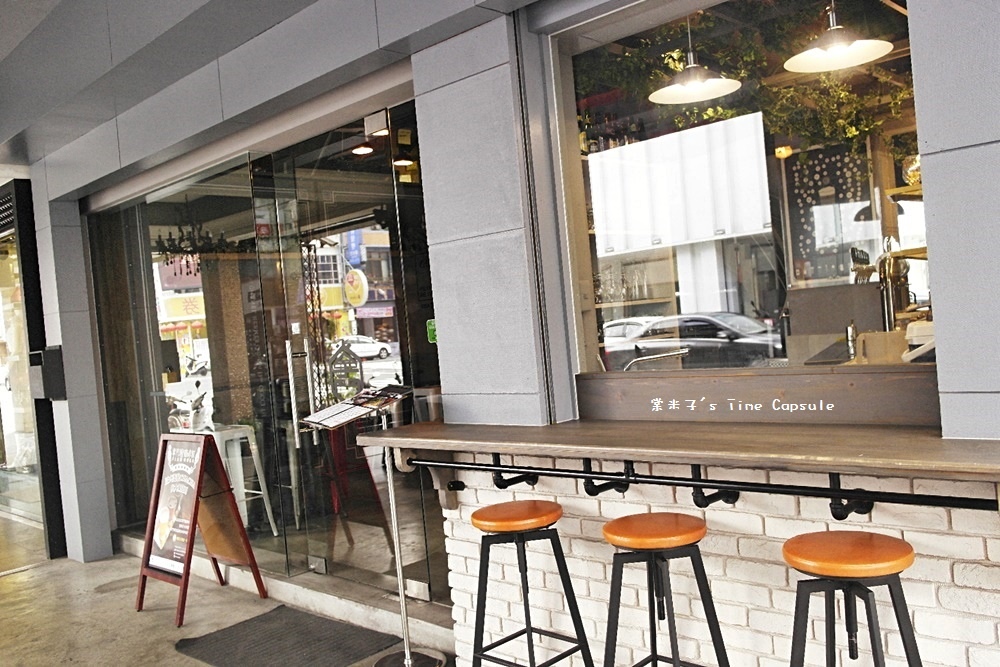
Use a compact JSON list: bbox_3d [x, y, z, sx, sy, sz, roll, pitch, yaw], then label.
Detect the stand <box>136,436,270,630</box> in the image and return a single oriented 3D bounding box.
[{"bbox_3d":[-1.706,1.040,5.124,0.534,0.954,0.537,-4,1,43],"label":"stand"}]

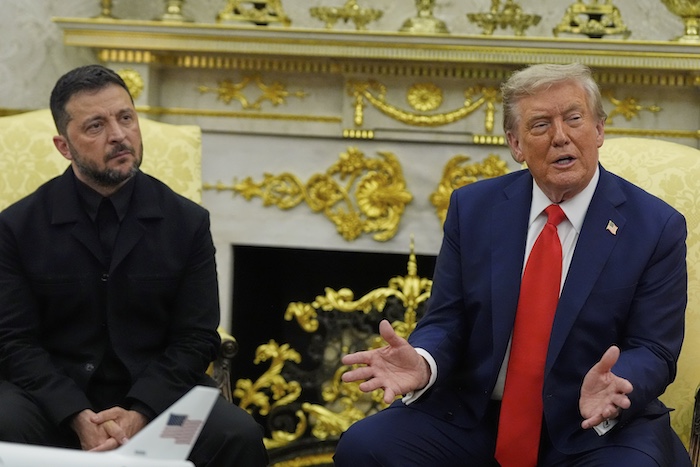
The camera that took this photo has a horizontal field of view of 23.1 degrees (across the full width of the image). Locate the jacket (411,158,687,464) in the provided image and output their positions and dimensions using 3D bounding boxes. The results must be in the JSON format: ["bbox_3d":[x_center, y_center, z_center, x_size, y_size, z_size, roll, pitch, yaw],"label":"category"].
[{"bbox_3d":[0.396,0.149,3.400,0.550,0.590,0.420,4,6,21],"label":"jacket"}]

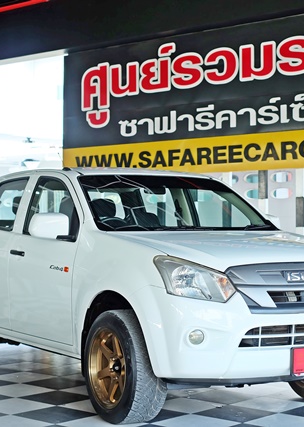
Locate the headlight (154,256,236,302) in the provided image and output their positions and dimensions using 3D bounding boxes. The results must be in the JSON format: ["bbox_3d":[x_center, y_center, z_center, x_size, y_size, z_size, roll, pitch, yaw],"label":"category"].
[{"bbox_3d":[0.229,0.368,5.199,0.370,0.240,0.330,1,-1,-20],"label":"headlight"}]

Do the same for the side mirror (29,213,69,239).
[{"bbox_3d":[-0.691,0.084,6.290,0.250,0.185,0.150,1,-1,-30],"label":"side mirror"}]

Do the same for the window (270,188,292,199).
[{"bbox_3d":[1.490,-0.226,10.743,0.298,0.127,0.060,0,-1,40],"label":"window"}]

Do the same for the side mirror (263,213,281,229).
[{"bbox_3d":[0.884,0.103,7.212,0.240,0.185,0.150,1,-1,-30],"label":"side mirror"}]

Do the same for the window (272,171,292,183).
[{"bbox_3d":[1.490,-0.412,10.745,0.298,0.127,0.060,0,-1,40],"label":"window"}]

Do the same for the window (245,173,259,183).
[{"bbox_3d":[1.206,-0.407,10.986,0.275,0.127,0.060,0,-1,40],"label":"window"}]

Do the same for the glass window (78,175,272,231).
[{"bbox_3d":[0.137,-0.067,6.680,1.430,0.150,0.820,1,29,-30],"label":"glass window"}]

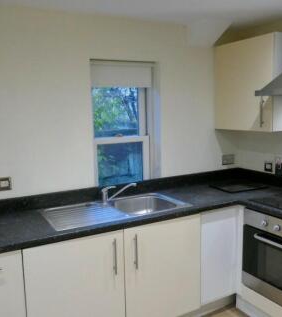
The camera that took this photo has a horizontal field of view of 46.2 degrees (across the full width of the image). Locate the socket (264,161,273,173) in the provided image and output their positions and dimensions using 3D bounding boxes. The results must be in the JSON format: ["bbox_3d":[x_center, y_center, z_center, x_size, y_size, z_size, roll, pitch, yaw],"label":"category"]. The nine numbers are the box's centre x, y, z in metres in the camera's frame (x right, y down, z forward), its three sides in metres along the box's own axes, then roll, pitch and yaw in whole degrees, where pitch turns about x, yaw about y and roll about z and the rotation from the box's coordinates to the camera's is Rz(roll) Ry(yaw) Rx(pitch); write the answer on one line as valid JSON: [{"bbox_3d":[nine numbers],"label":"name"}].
[{"bbox_3d":[1.131,0.079,2.934,0.012,0.087,0.087,-6,8,-27],"label":"socket"}]

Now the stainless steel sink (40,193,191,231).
[{"bbox_3d":[-0.171,0.435,2.359,0.962,0.170,0.499,-6,8,-27],"label":"stainless steel sink"}]

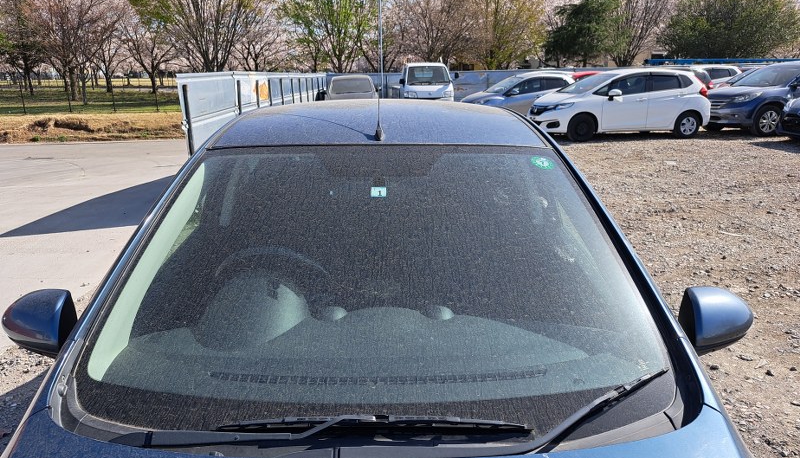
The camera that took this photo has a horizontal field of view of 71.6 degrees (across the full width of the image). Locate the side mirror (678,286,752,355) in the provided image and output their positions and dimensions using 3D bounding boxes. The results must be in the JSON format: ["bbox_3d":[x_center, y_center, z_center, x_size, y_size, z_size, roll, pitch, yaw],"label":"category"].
[{"bbox_3d":[0.826,0.237,1.470,0.200,0.155,0.115,0,17,2],"label":"side mirror"}]

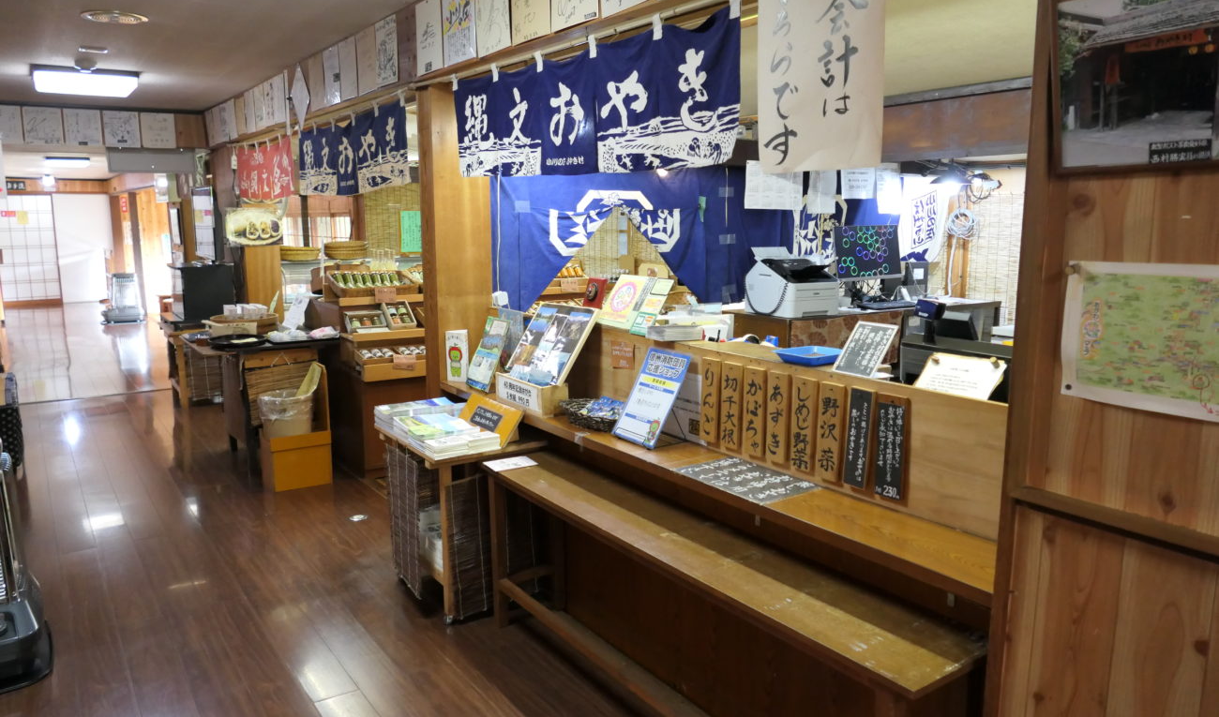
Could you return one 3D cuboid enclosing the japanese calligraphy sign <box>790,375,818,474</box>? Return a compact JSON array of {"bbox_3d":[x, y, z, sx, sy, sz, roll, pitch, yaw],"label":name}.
[{"bbox_3d":[0.517,0.176,2.244,0.018,0.252,0.078,-7,12,-34],"label":"japanese calligraphy sign"}]

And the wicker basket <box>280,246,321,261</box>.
[{"bbox_3d":[-2.584,-0.868,7.013,0.373,0.100,0.373,-7,12,-34],"label":"wicker basket"}]

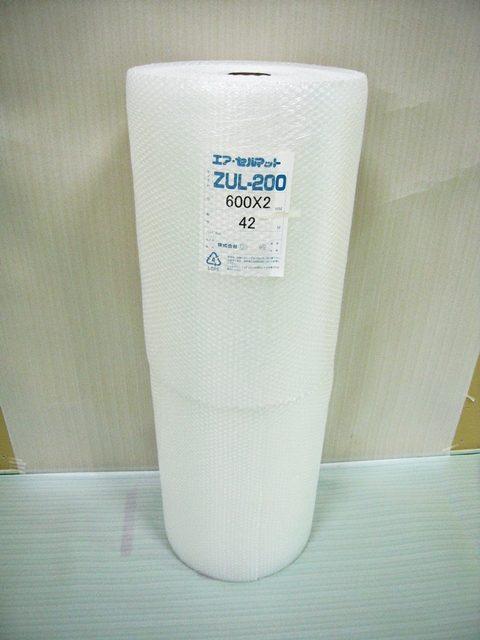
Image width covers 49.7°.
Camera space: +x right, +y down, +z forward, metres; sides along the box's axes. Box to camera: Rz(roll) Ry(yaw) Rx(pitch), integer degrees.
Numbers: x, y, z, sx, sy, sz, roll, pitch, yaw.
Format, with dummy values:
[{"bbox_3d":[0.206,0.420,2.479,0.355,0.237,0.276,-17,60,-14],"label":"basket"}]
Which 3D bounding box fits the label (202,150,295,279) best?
[{"bbox_3d":[0.011,-0.175,0.851,0.146,0.211,0.012,3,31,-2],"label":"label"}]

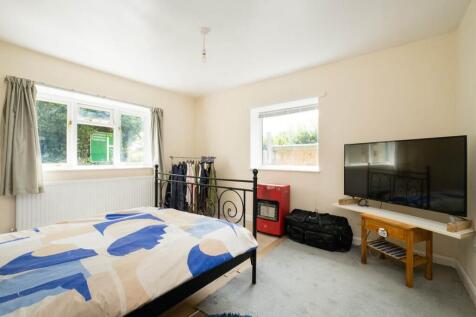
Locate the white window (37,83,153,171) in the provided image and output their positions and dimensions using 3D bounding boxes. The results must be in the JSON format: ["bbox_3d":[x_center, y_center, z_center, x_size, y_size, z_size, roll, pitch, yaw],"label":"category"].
[{"bbox_3d":[-1.995,-0.345,2.858,0.150,1.040,1.540,0,1,36],"label":"white window"}]

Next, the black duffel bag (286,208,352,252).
[{"bbox_3d":[1.067,0.943,2.674,0.820,0.375,0.310,0,1,36],"label":"black duffel bag"}]

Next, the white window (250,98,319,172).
[{"bbox_3d":[0.728,-0.332,3.168,1.130,1.050,0.150,0,1,36],"label":"white window"}]

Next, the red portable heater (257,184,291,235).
[{"bbox_3d":[0.529,0.758,3.014,0.410,0.740,0.370,0,1,36],"label":"red portable heater"}]

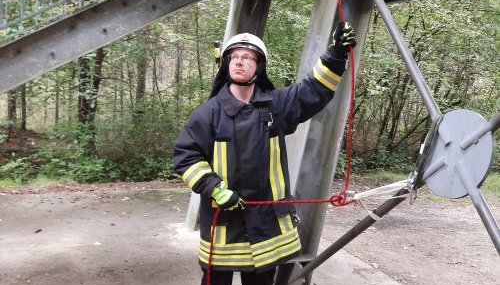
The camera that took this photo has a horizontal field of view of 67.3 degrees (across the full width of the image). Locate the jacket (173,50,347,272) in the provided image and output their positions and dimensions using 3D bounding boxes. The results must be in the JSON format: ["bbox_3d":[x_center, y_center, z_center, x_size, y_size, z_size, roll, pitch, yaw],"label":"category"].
[{"bbox_3d":[0.035,0.085,2.000,0.910,1.130,0.450,1,0,9],"label":"jacket"}]

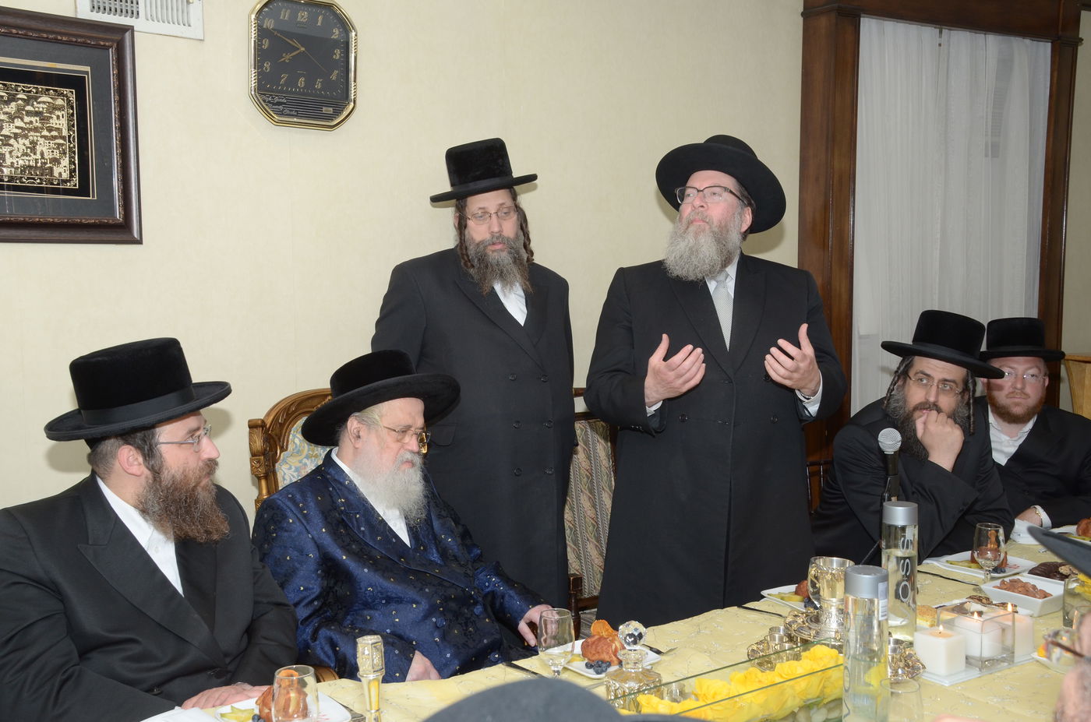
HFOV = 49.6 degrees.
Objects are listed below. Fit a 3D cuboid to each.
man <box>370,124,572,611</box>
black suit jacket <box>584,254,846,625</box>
[{"bbox_3d":[-0.181,0.336,3.055,0.550,1.800,0.400,-5,8,-38],"label":"man"},{"bbox_3d":[0.390,0.254,2.845,0.620,1.020,0.440,-1,6,-6],"label":"black suit jacket"}]

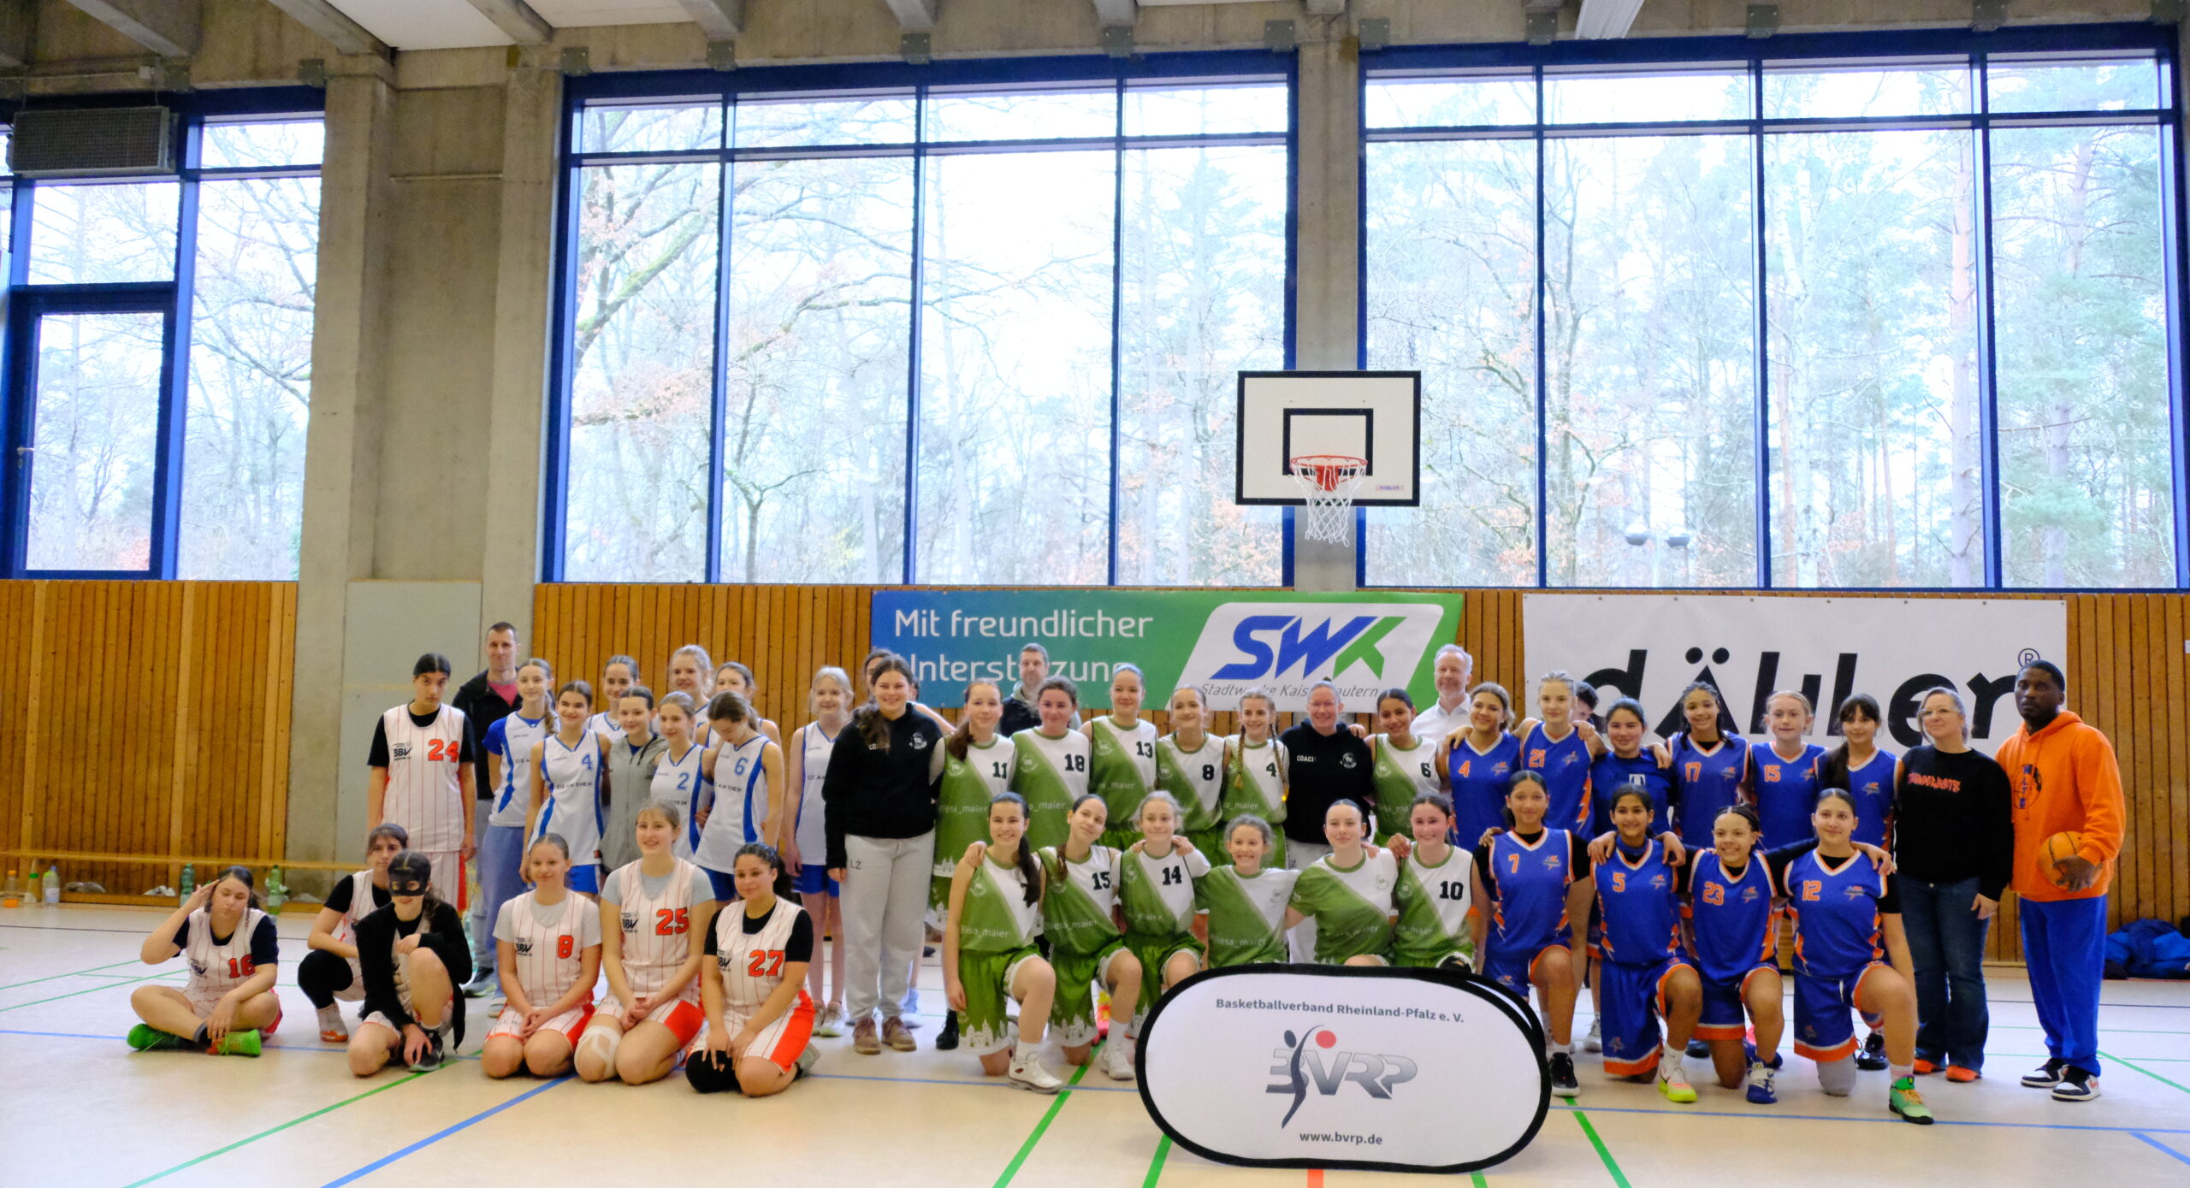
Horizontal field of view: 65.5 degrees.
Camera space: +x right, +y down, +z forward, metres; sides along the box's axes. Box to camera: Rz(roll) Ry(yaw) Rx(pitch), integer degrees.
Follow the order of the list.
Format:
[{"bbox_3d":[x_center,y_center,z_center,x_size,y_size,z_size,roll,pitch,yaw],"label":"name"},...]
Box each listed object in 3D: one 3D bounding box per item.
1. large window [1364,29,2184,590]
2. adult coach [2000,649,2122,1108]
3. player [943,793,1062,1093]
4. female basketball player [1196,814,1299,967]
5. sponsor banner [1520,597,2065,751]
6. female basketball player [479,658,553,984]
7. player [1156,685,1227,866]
[{"bbox_3d":[4.429,-1.863,11.228,5.320,3.710,0.200,0,-4,8],"label":"large window"},{"bbox_3d":[4.020,1.165,7.103,0.480,1.782,0.370,-3,-6,43],"label":"adult coach"},{"bbox_3d":[-0.354,1.413,7.128,0.510,1.160,0.800,1,-4,3],"label":"player"},{"bbox_3d":[0.648,1.468,7.293,0.500,1.080,0.680,1,-4,5],"label":"female basketball player"},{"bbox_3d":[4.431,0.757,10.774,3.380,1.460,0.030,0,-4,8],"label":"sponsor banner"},{"bbox_3d":[-2.813,1.180,8.321,0.440,1.735,0.290,3,-5,-21],"label":"female basketball player"},{"bbox_3d":[0.436,1.239,7.817,0.420,1.637,0.280,0,-5,5],"label":"player"}]

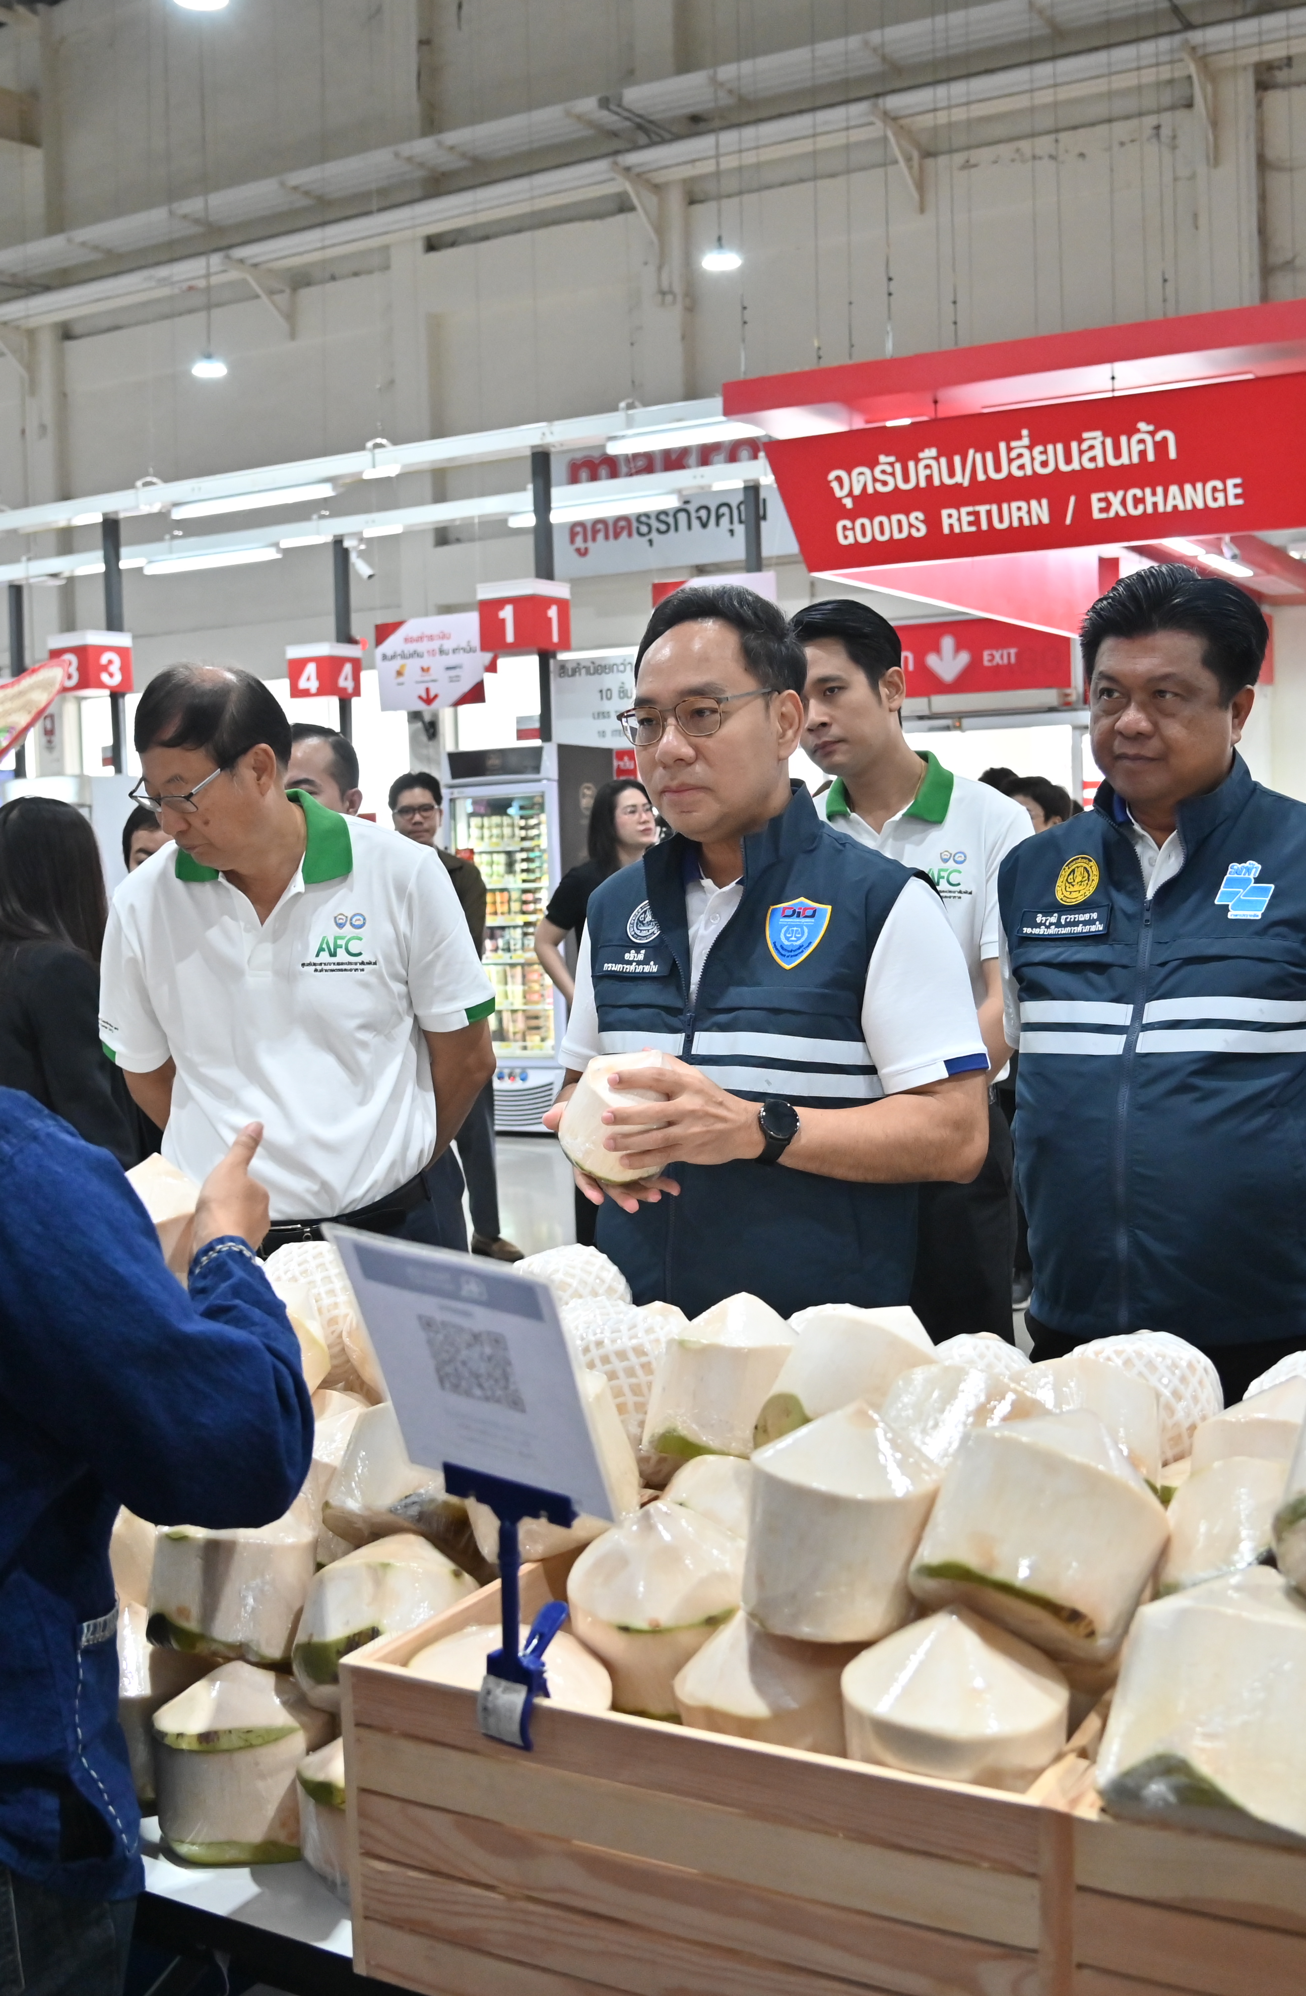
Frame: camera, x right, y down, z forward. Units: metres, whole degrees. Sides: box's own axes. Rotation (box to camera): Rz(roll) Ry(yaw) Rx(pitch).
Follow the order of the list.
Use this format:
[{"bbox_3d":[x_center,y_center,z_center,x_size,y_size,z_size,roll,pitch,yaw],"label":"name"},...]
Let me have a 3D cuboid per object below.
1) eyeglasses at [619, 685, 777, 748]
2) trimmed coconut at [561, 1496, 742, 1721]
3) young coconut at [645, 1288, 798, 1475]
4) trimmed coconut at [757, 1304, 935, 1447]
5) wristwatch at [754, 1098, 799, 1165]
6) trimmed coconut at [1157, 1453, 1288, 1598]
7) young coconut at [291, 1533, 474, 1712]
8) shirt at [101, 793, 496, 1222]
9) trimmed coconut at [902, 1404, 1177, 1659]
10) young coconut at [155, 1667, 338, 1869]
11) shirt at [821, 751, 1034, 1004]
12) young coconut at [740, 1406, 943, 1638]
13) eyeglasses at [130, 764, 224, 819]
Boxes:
[{"bbox_3d":[0.058,-0.282,1.963,0.140,0.047,0.140,0,14,36],"label":"eyeglasses"},{"bbox_3d":[0.002,0.373,1.240,0.114,0.127,0.114,-1,4,0],"label":"trimmed coconut"},{"bbox_3d":[0.061,0.301,1.598,0.111,0.127,0.111,10,-16,0],"label":"young coconut"},{"bbox_3d":[0.153,0.282,1.490,0.120,0.125,0.120,28,-23,-1],"label":"trimmed coconut"},{"bbox_3d":[0.115,0.125,1.890,0.045,0.062,0.055,17,-26,-15],"label":"wristwatch"},{"bbox_3d":[0.358,0.326,1.210,0.115,0.120,0.115,24,-26,-1],"label":"trimmed coconut"},{"bbox_3d":[-0.175,0.412,1.330,0.114,0.115,0.114,8,-21,0],"label":"young coconut"},{"bbox_3d":[-0.416,0.018,2.360,0.460,0.540,0.280,-1,10,14],"label":"shirt"},{"bbox_3d":[0.206,0.268,1.034,0.115,0.118,0.115,25,-24,0],"label":"trimmed coconut"},{"bbox_3d":[-0.291,0.528,1.385,0.105,0.121,0.105,0,-1,0],"label":"young coconut"},{"bbox_3d":[0.334,-0.034,2.740,0.490,0.600,0.280,0,4,22],"label":"shirt"},{"bbox_3d":[0.112,0.292,1.149,0.114,0.126,0.114,5,3,0],"label":"young coconut"},{"bbox_3d":[-0.486,-0.248,2.203,0.140,0.045,0.140,4,37,45],"label":"eyeglasses"}]

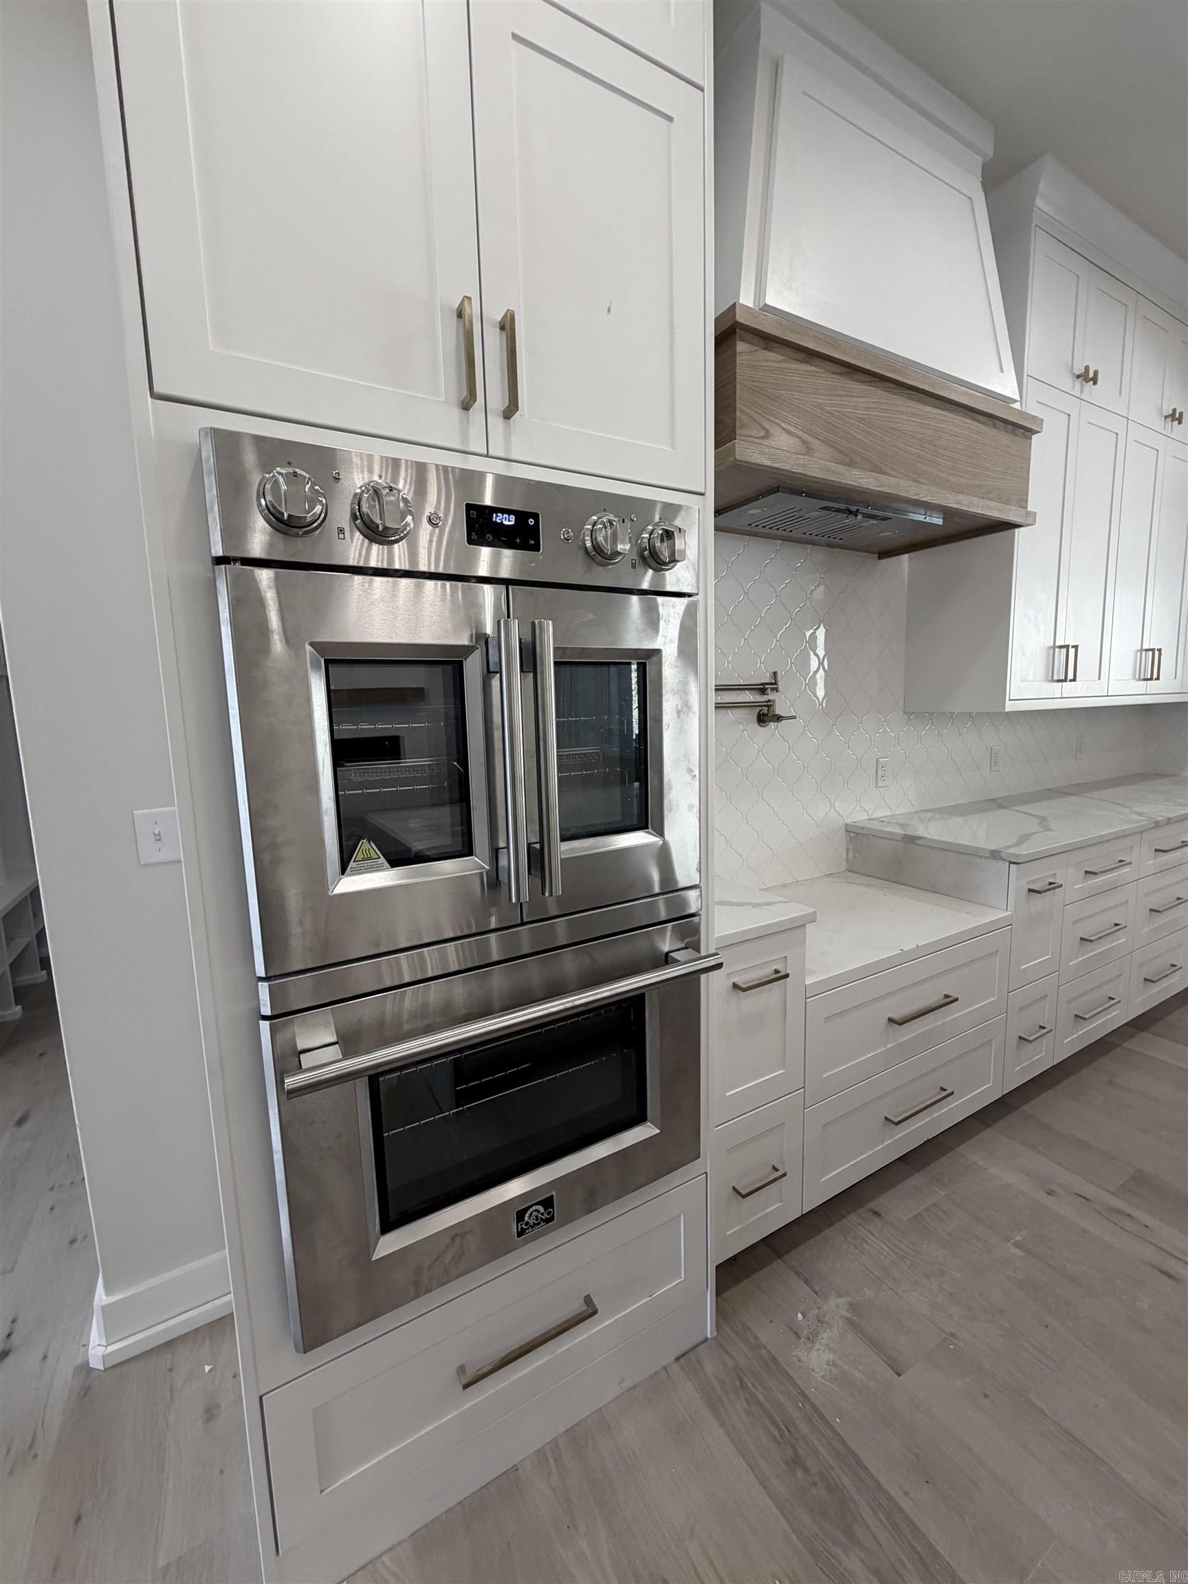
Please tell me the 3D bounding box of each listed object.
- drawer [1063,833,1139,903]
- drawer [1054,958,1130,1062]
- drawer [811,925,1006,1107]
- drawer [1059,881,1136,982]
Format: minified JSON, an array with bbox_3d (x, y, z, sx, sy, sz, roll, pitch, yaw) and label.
[{"bbox_3d":[1.721,0.247,2.518,0.568,0.186,0.520,-6,9,-30],"label":"drawer"},{"bbox_3d":[1.727,0.771,2.619,0.568,0.290,0.580,-6,9,-30],"label":"drawer"},{"bbox_3d":[0.804,0.583,2.018,0.927,0.292,0.525,-6,9,-30],"label":"drawer"},{"bbox_3d":[1.707,0.476,2.461,0.545,0.283,0.445,-6,9,-30],"label":"drawer"}]

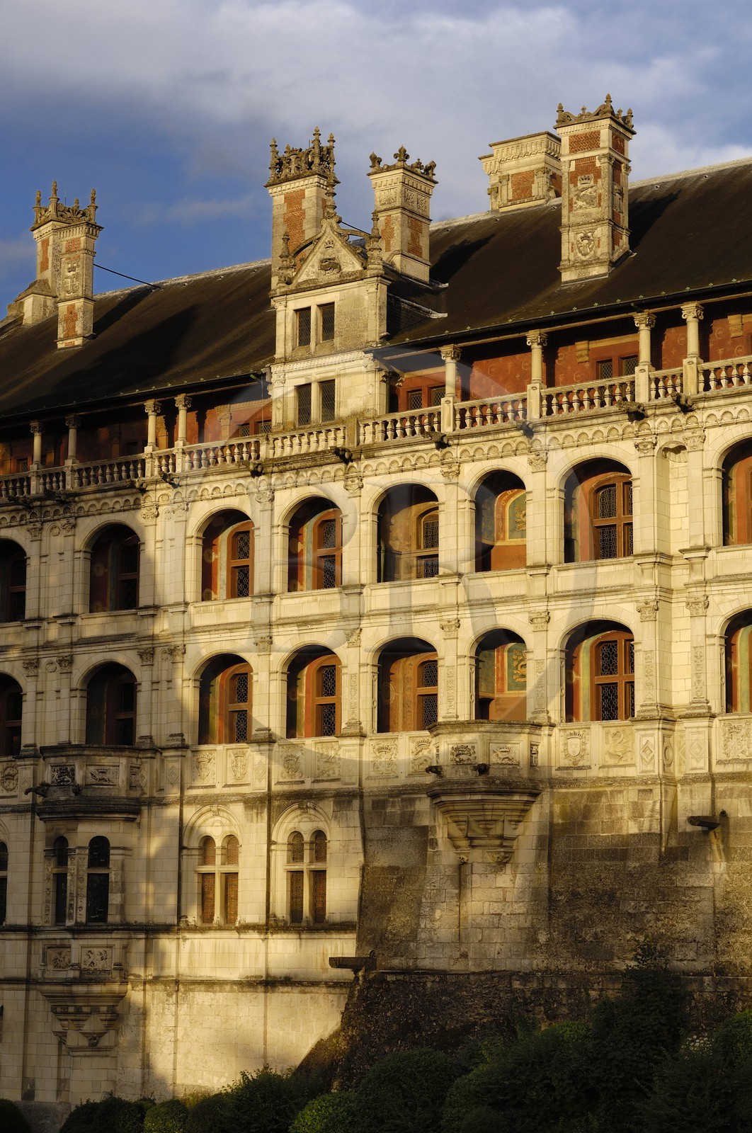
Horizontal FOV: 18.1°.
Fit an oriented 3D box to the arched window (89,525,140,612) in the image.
[{"bbox_3d":[-9.206,0.093,83.594,2.617,3.150,0.400,-7,-12,36],"label":"arched window"}]

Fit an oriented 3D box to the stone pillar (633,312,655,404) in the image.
[{"bbox_3d":[7.977,-6.142,70.176,0.490,2.744,0.490,-6,-12,35],"label":"stone pillar"}]

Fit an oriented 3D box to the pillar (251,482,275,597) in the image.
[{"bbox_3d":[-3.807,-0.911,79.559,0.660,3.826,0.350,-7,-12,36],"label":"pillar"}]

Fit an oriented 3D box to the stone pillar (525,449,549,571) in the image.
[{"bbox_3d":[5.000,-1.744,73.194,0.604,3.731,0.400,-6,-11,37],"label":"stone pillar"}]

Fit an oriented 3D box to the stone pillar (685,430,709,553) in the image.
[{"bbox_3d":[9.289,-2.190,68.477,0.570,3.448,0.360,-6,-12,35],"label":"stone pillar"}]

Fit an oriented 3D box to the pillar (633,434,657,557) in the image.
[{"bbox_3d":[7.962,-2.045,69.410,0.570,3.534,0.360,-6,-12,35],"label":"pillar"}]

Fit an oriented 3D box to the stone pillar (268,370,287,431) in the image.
[{"bbox_3d":[-3.370,-5.692,80.871,0.548,2.046,0.300,-6,-11,37],"label":"stone pillar"}]

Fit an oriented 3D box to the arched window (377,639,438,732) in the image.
[{"bbox_3d":[1.071,3.741,75.673,2.505,3.001,0.450,-6,-11,37],"label":"arched window"}]

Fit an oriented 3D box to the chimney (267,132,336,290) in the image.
[{"bbox_3d":[-2.618,-12.243,83.898,2.330,6.222,1.420,-6,-12,35],"label":"chimney"}]

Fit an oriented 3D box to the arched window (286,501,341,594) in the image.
[{"bbox_3d":[-1.993,-0.659,78.347,2.463,3.100,0.400,-7,-12,36],"label":"arched window"}]

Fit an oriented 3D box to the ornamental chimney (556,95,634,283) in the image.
[{"bbox_3d":[6.955,-11.707,74.629,2.000,5.836,1.750,-6,-12,35],"label":"ornamental chimney"}]

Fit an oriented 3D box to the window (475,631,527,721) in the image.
[{"bbox_3d":[3.929,3.418,73.250,2.060,2.813,0.400,-7,-12,36],"label":"window"}]

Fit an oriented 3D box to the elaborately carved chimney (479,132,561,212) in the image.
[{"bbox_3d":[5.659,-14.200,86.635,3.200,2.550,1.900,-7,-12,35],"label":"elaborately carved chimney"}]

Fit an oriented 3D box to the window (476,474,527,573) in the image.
[{"bbox_3d":[3.996,-1.500,74.228,2.051,3.063,0.450,-6,-11,37],"label":"window"}]

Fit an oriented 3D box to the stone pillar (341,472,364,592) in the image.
[{"bbox_3d":[-0.798,-1.220,77.369,0.657,3.806,0.350,-7,-12,36],"label":"stone pillar"}]

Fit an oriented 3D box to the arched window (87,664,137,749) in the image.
[{"bbox_3d":[-9.336,4.930,83.352,2.200,2.770,0.500,-7,-12,35],"label":"arched window"}]

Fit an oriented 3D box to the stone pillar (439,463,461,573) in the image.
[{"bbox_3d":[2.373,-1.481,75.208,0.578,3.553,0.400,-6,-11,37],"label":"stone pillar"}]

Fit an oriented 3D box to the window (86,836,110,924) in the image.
[{"bbox_3d":[-9.286,10.461,78.664,0.760,2.884,0.220,2,-10,-9],"label":"window"}]

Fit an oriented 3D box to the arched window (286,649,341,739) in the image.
[{"bbox_3d":[-2.015,4.226,77.542,2.403,2.977,0.400,-7,-12,36],"label":"arched window"}]

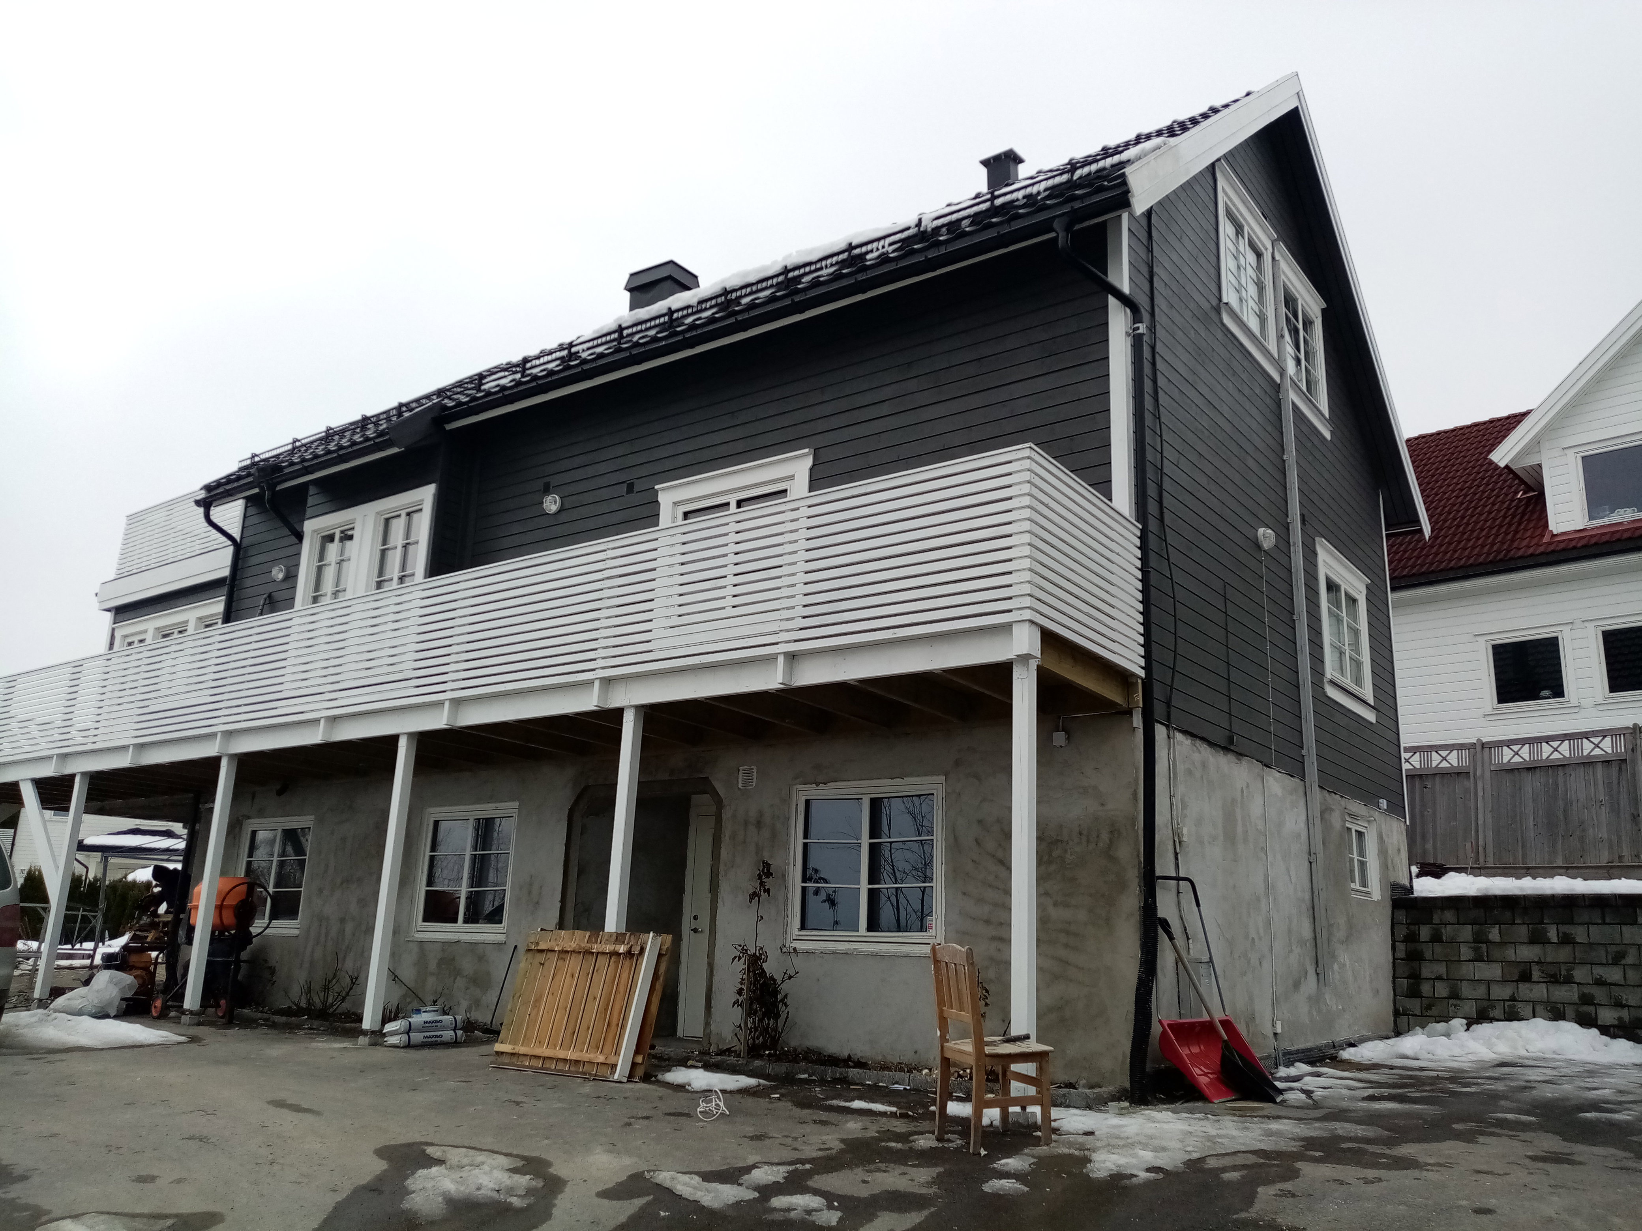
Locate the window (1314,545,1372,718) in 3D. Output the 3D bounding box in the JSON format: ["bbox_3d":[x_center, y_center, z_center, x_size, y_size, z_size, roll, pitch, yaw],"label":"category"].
[{"bbox_3d":[5.579,0.202,13.045,0.100,1.600,1.780,-9,-19,37],"label":"window"}]

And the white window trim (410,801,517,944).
[{"bbox_3d":[-3.548,2.552,12.232,1.513,1.334,0.085,-9,-18,36],"label":"white window trim"}]

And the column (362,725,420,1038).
[{"bbox_3d":[-3.755,2.289,10.739,0.110,2.517,0.110,-9,-19,35],"label":"column"}]

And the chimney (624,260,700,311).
[{"bbox_3d":[-2.342,-4.550,18.080,0.961,0.870,0.600,-9,-18,36],"label":"chimney"}]

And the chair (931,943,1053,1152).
[{"bbox_3d":[0.852,2.133,6.165,0.490,0.930,0.410,9,-16,-26],"label":"chair"}]

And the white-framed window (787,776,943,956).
[{"bbox_3d":[0.346,1.949,9.686,1.443,1.277,0.120,-9,-19,35],"label":"white-framed window"}]

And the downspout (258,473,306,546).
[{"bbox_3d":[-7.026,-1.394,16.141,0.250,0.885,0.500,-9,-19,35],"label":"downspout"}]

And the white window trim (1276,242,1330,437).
[{"bbox_3d":[5.074,-2.830,12.924,0.085,1.633,1.573,-9,-18,36],"label":"white window trim"}]

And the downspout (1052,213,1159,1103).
[{"bbox_3d":[1.905,0.106,8.183,0.369,5.856,0.823,-9,-18,36],"label":"downspout"}]

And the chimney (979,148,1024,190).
[{"bbox_3d":[2.152,-5.185,14.631,0.430,0.430,0.360,-9,-19,35],"label":"chimney"}]

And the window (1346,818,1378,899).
[{"bbox_3d":[5.479,2.471,12.550,0.140,0.739,1.000,-9,-19,37],"label":"window"}]

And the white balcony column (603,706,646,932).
[{"bbox_3d":[-1.466,1.915,9.045,0.110,2.506,0.110,-9,-19,35],"label":"white balcony column"}]

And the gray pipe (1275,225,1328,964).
[{"bbox_3d":[4.451,-0.252,11.485,0.095,7.052,0.100,-9,-18,36],"label":"gray pipe"}]

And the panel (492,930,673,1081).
[{"bbox_3d":[-1.641,2.663,8.534,1.278,0.922,0.080,-7,-31,29],"label":"panel"}]

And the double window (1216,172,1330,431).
[{"bbox_3d":[4.574,-3.013,12.285,0.091,1.633,3.297,-9,-18,36],"label":"double window"}]

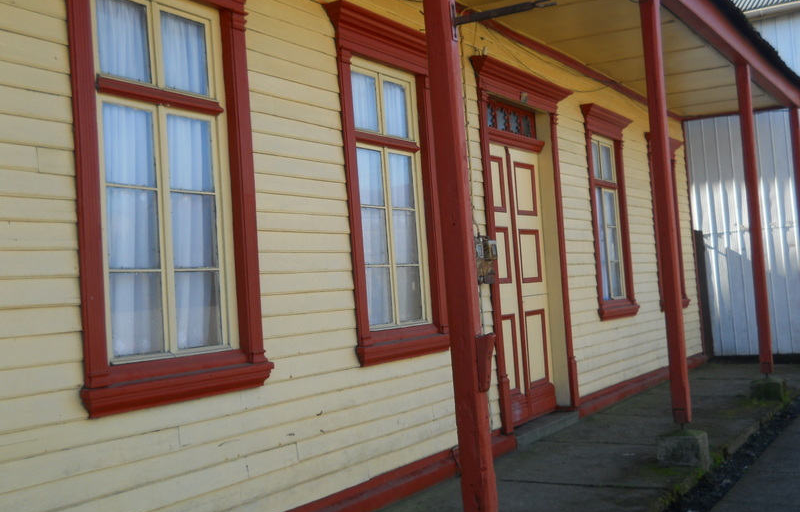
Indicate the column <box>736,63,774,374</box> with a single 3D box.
[{"bbox_3d":[3.668,-0.402,10.530,0.117,3.206,0.117,-5,-2,29],"label":"column"}]

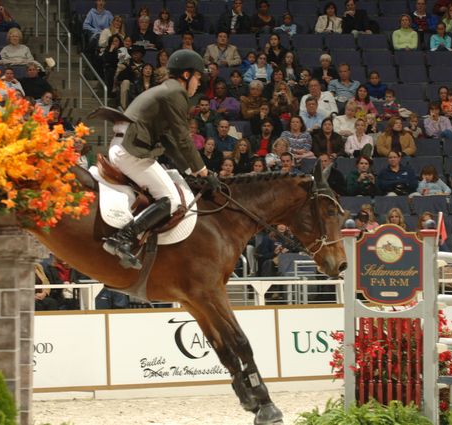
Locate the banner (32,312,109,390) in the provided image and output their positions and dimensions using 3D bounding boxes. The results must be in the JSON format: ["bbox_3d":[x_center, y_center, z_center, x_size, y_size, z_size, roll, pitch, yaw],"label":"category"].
[{"bbox_3d":[-2.335,1.573,30.350,2.420,0.909,0.060,0,-3,-36],"label":"banner"}]

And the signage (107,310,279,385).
[{"bbox_3d":[-0.365,1.573,31.756,2.420,0.909,0.060,0,-3,-36],"label":"signage"}]

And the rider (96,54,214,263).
[{"bbox_3d":[-0.435,-0.332,17.000,0.800,1.360,0.580,0,0,8],"label":"rider"}]

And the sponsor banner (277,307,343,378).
[{"bbox_3d":[1.605,1.573,33.161,2.420,0.909,0.060,0,-3,-36],"label":"sponsor banner"}]

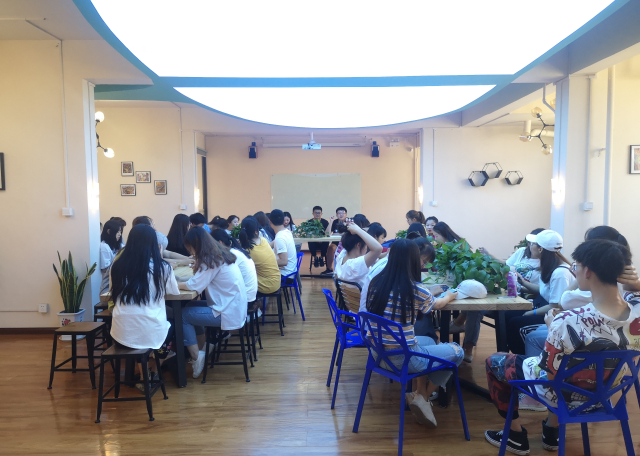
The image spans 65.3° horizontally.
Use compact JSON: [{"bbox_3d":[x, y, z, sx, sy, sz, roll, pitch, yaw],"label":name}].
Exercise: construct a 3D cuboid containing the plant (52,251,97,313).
[{"bbox_3d":[-2.593,0.574,5.325,0.417,0.669,0.310,-1,4,0],"label":"plant"}]

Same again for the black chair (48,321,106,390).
[{"bbox_3d":[-1.954,1.036,4.112,0.399,0.448,0.399,-1,4,1],"label":"black chair"}]

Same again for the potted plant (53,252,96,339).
[{"bbox_3d":[-2.592,0.713,5.335,0.417,0.946,0.310,-1,4,0],"label":"potted plant"}]

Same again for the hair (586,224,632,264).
[{"bbox_3d":[1.850,0.134,3.200,0.260,0.300,0.220,0,4,9],"label":"hair"}]

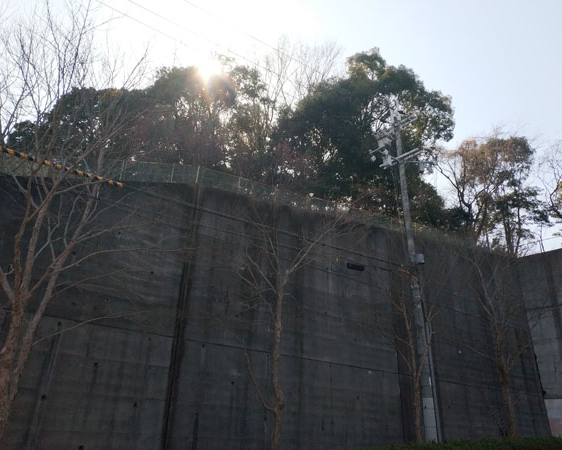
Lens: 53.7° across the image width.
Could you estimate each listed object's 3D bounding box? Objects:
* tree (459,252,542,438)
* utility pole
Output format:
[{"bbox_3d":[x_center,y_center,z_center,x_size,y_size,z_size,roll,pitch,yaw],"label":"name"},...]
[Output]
[{"bbox_3d":[8.635,5.121,21.821,2.900,8.518,3.000,21,-29,-41],"label":"tree"},{"bbox_3d":[4.676,1.777,19.153,1.100,13.259,2.000,20,-29,-41],"label":"utility pole"}]

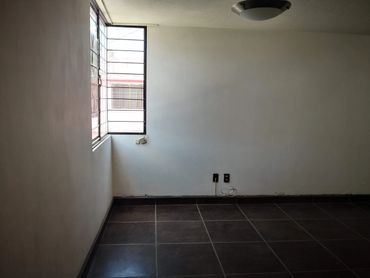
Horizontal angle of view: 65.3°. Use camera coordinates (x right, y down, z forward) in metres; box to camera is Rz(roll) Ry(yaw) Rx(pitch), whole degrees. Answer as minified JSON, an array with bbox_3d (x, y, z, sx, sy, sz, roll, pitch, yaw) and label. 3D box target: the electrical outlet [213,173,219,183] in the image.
[{"bbox_3d":[0.422,0.536,3.962,0.072,0.116,0.012,1,7,-6],"label":"electrical outlet"}]

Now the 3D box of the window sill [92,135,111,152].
[{"bbox_3d":[-0.924,0.035,3.177,0.080,0.040,1.170,1,7,-6],"label":"window sill"}]

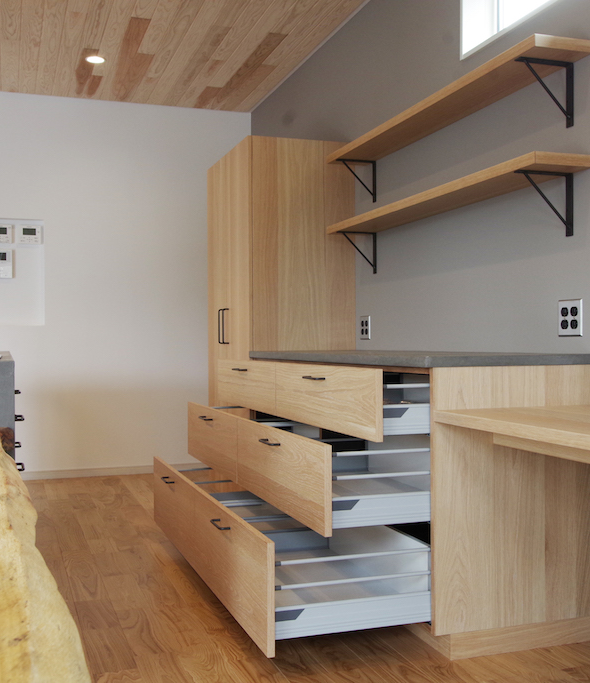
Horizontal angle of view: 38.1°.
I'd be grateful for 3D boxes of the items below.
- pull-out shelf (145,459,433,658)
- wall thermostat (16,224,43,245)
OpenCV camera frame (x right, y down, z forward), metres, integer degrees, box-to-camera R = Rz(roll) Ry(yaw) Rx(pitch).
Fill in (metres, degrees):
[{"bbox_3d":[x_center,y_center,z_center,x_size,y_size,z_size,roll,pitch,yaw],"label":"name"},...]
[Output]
[{"bbox_3d":[-0.134,0.667,3.107,0.506,0.295,1.795,0,0,-18],"label":"pull-out shelf"},{"bbox_3d":[-1.743,-0.699,5.610,0.147,0.117,0.024,0,0,-19],"label":"wall thermostat"}]

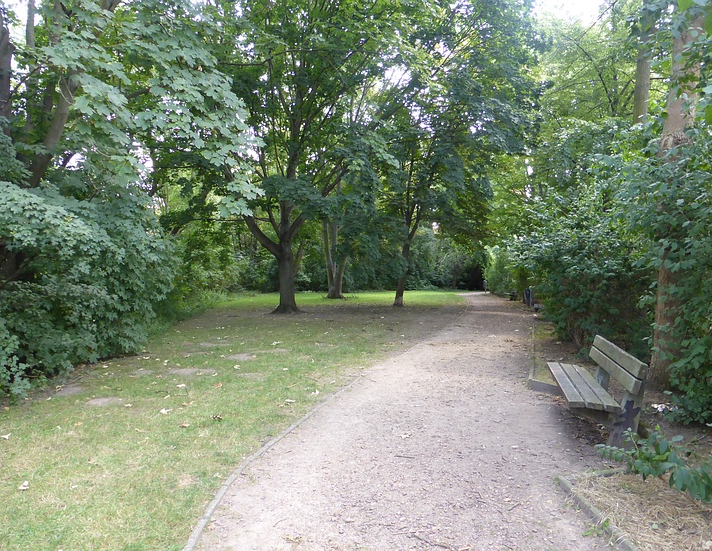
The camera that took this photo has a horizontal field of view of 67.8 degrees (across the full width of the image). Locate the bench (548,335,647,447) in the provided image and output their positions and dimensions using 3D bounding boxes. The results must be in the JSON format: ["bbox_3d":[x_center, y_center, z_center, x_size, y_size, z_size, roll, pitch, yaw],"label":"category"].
[{"bbox_3d":[2.370,1.113,5.342,0.660,0.785,1.950,0,1,15],"label":"bench"}]

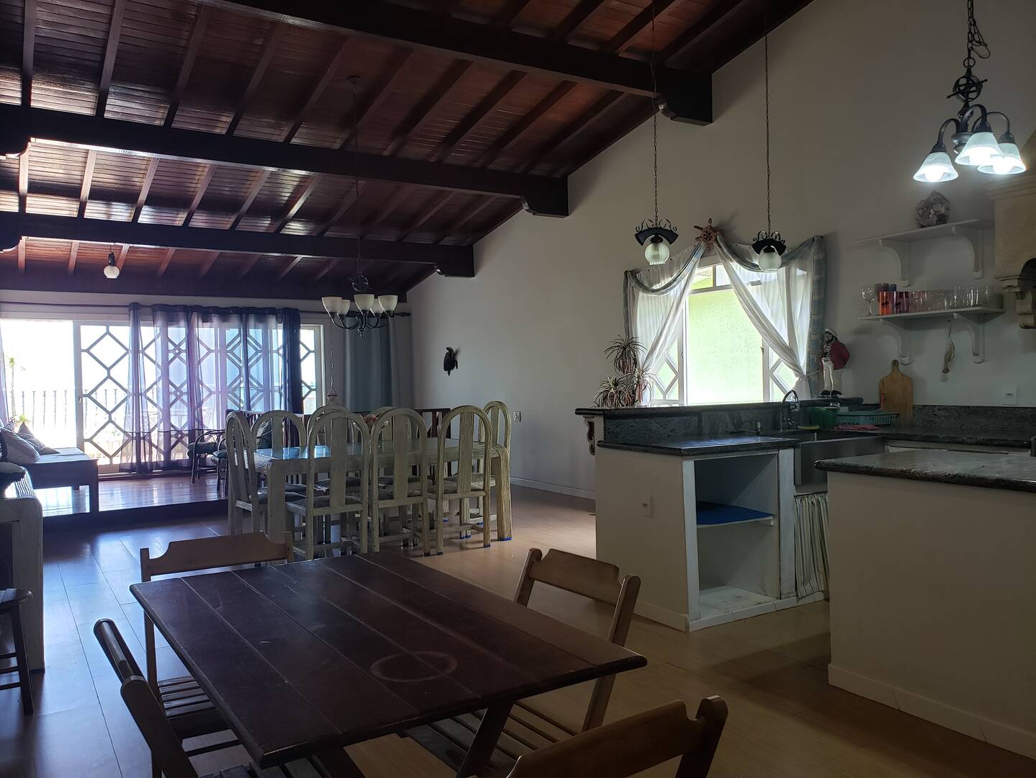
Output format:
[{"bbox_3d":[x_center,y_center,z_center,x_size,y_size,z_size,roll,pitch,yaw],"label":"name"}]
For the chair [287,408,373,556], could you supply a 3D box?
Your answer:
[{"bbox_3d":[-1.369,0.714,5.641,0.475,1.115,0.490,-2,1,-30],"label":"chair"}]

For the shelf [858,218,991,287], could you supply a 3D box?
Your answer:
[{"bbox_3d":[2.550,-0.823,4.846,0.310,0.300,0.800,-2,1,-30],"label":"shelf"}]

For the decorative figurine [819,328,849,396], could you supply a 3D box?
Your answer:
[{"bbox_3d":[2.186,-0.179,5.385,0.131,0.473,0.181,-2,1,-38],"label":"decorative figurine"}]

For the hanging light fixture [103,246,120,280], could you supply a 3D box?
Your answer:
[{"bbox_3d":[-4.413,-1.373,8.459,0.175,0.360,0.175,-2,1,-30],"label":"hanging light fixture"}]

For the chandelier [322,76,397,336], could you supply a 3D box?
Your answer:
[{"bbox_3d":[-1.306,-1.459,6.312,0.600,2.080,0.600,-2,1,-30],"label":"chandelier"}]

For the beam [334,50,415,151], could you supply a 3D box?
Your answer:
[{"bbox_3d":[-1.118,-2.358,6.258,0.060,0.100,1.802,-2,-8,-30],"label":"beam"}]

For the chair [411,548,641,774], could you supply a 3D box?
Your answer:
[{"bbox_3d":[-0.021,0.879,1.997,0.524,0.796,0.443,-2,1,-30],"label":"chair"}]

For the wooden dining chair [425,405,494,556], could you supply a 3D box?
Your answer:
[{"bbox_3d":[-0.534,0.688,6.185,0.475,1.115,0.490,-2,1,-30],"label":"wooden dining chair"}]

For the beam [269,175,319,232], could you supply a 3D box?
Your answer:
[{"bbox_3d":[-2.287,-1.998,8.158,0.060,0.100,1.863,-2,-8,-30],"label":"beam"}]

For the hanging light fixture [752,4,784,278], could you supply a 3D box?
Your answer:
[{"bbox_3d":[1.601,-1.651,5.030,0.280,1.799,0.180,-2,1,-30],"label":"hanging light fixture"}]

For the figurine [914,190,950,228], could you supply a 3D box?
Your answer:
[{"bbox_3d":[2.560,-1.082,4.784,0.140,0.230,0.190,-2,1,-30],"label":"figurine"}]

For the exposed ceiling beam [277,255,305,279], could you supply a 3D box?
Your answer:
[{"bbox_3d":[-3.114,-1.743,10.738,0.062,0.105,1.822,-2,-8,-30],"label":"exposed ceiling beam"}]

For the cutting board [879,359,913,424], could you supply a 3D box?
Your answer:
[{"bbox_3d":[2.415,0.023,4.984,0.020,0.415,0.235,5,-3,-30],"label":"cutting board"}]

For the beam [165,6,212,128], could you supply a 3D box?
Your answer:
[{"bbox_3d":[-2.469,-2.428,5.777,0.062,0.105,1.974,-2,-8,-30],"label":"beam"}]

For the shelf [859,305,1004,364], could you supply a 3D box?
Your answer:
[{"bbox_3d":[2.475,-0.301,4.698,0.240,0.300,0.770,-2,1,-30],"label":"shelf"}]

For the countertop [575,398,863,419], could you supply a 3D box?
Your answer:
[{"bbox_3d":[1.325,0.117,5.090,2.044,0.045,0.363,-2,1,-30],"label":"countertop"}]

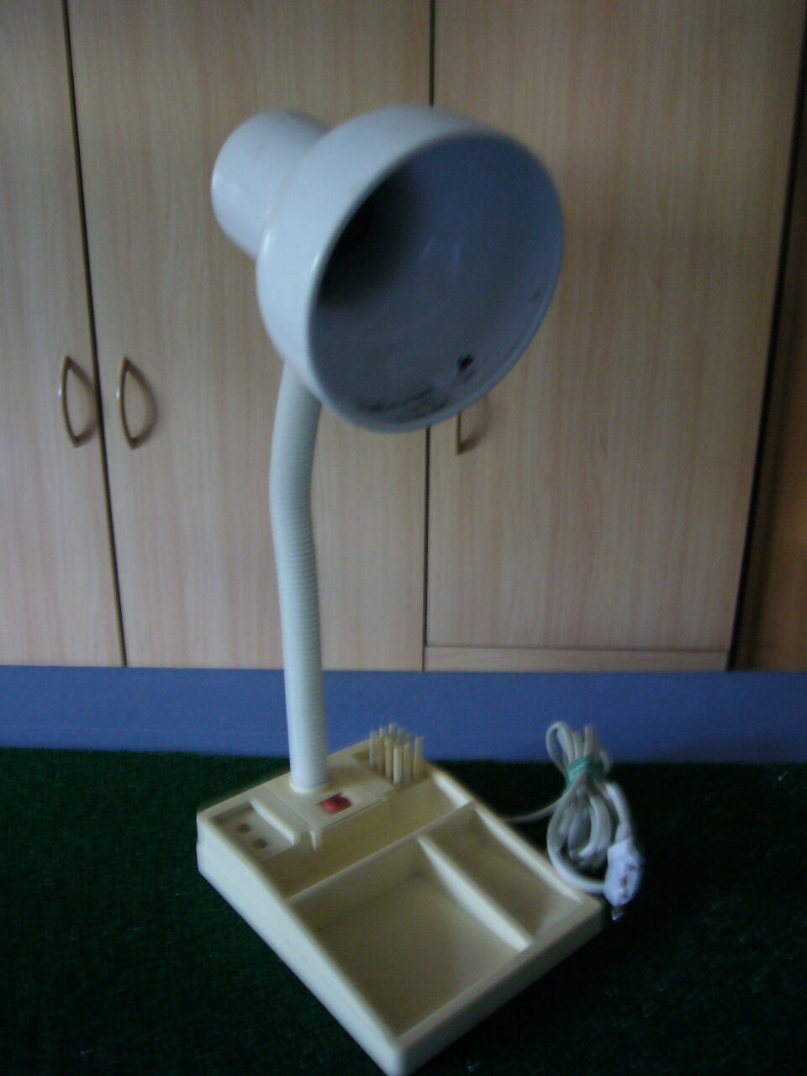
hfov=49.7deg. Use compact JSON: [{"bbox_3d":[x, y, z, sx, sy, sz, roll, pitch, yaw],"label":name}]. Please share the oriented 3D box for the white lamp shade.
[{"bbox_3d":[-0.030,-0.175,0.501,0.158,0.158,0.187,-11,41,-35],"label":"white lamp shade"}]

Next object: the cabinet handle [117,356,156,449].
[{"bbox_3d":[-0.330,-0.158,1.032,0.010,0.110,0.033,1,15,3],"label":"cabinet handle"}]

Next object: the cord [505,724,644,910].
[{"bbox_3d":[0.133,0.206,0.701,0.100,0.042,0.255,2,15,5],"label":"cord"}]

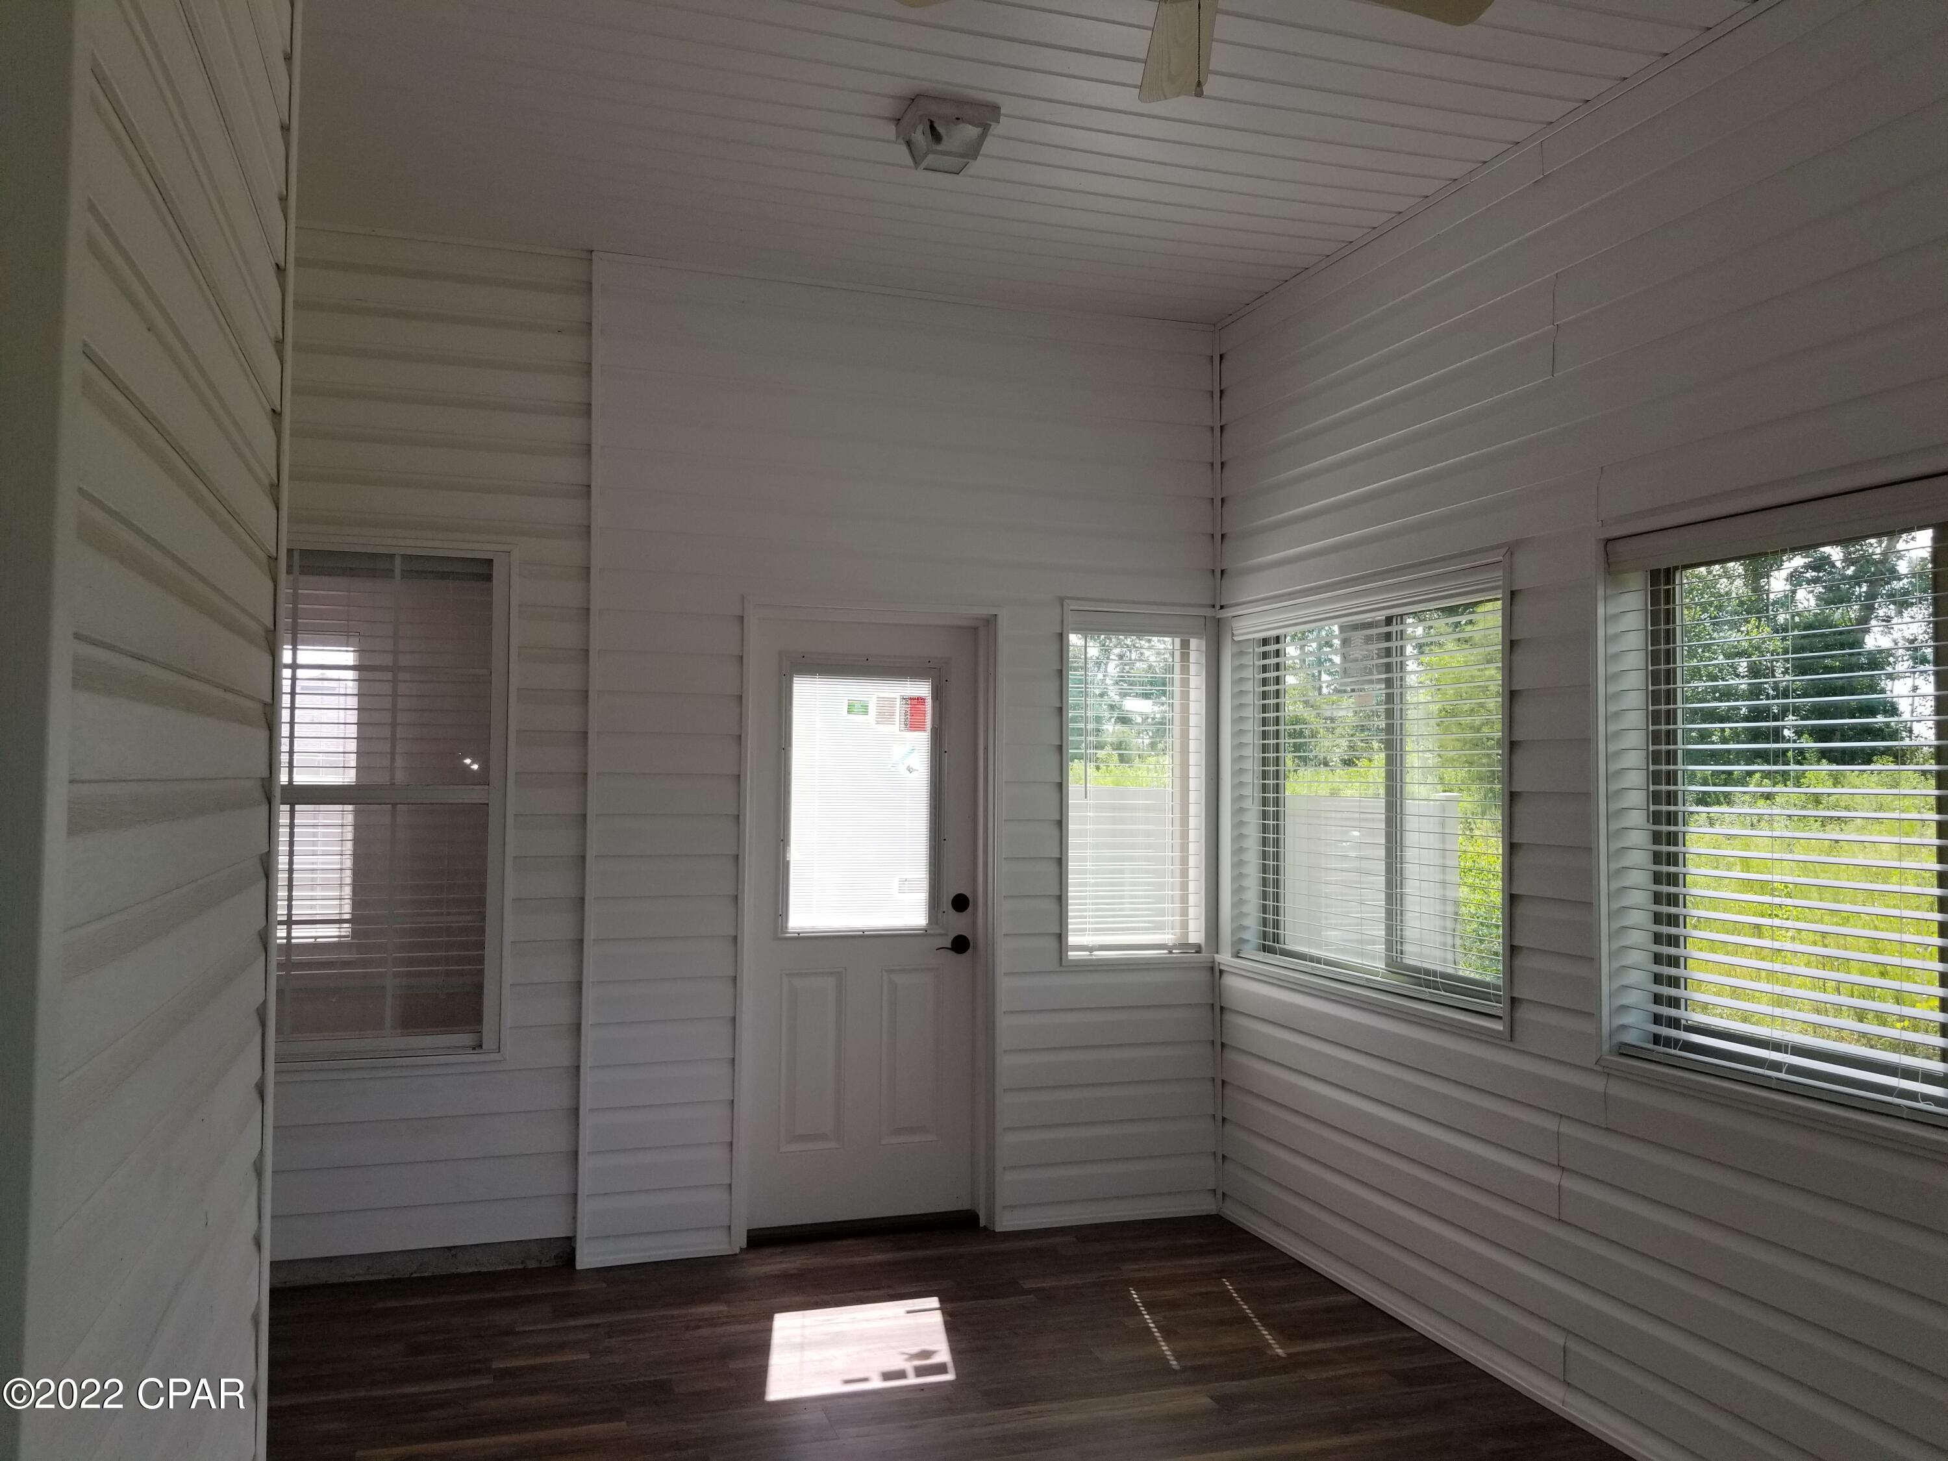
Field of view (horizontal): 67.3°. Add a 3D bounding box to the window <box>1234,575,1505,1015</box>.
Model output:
[{"bbox_3d":[1.165,0.182,4.432,0.090,1.180,1.423,1,-2,-19],"label":"window"}]

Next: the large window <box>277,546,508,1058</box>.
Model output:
[{"bbox_3d":[-1.870,0.208,4.334,0.918,1.521,0.080,1,-2,-19],"label":"large window"}]

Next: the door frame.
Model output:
[{"bbox_3d":[-0.344,0.624,4.796,0.862,2.061,0.130,1,-2,-19],"label":"door frame"}]

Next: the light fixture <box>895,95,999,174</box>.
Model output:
[{"bbox_3d":[-0.069,-1.441,3.590,0.204,0.125,0.198,1,-2,-19],"label":"light fixture"}]

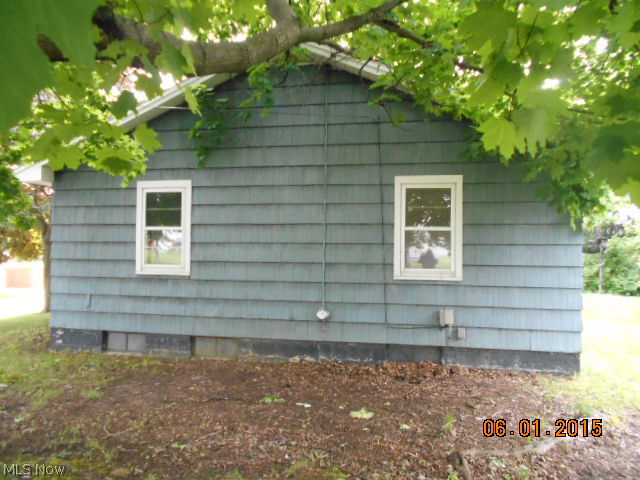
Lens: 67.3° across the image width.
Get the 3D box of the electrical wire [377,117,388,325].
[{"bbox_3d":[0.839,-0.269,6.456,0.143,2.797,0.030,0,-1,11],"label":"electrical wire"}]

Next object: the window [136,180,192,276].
[{"bbox_3d":[-2.286,-0.175,7.070,0.876,1.373,0.100,0,-1,11],"label":"window"}]

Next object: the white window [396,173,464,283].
[{"bbox_3d":[1.435,-0.158,6.367,0.886,1.391,0.100,0,-1,11],"label":"white window"}]

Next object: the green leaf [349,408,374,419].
[{"bbox_3d":[0.387,1.581,4.380,0.210,0.045,0.170,1,-1,0],"label":"green leaf"}]

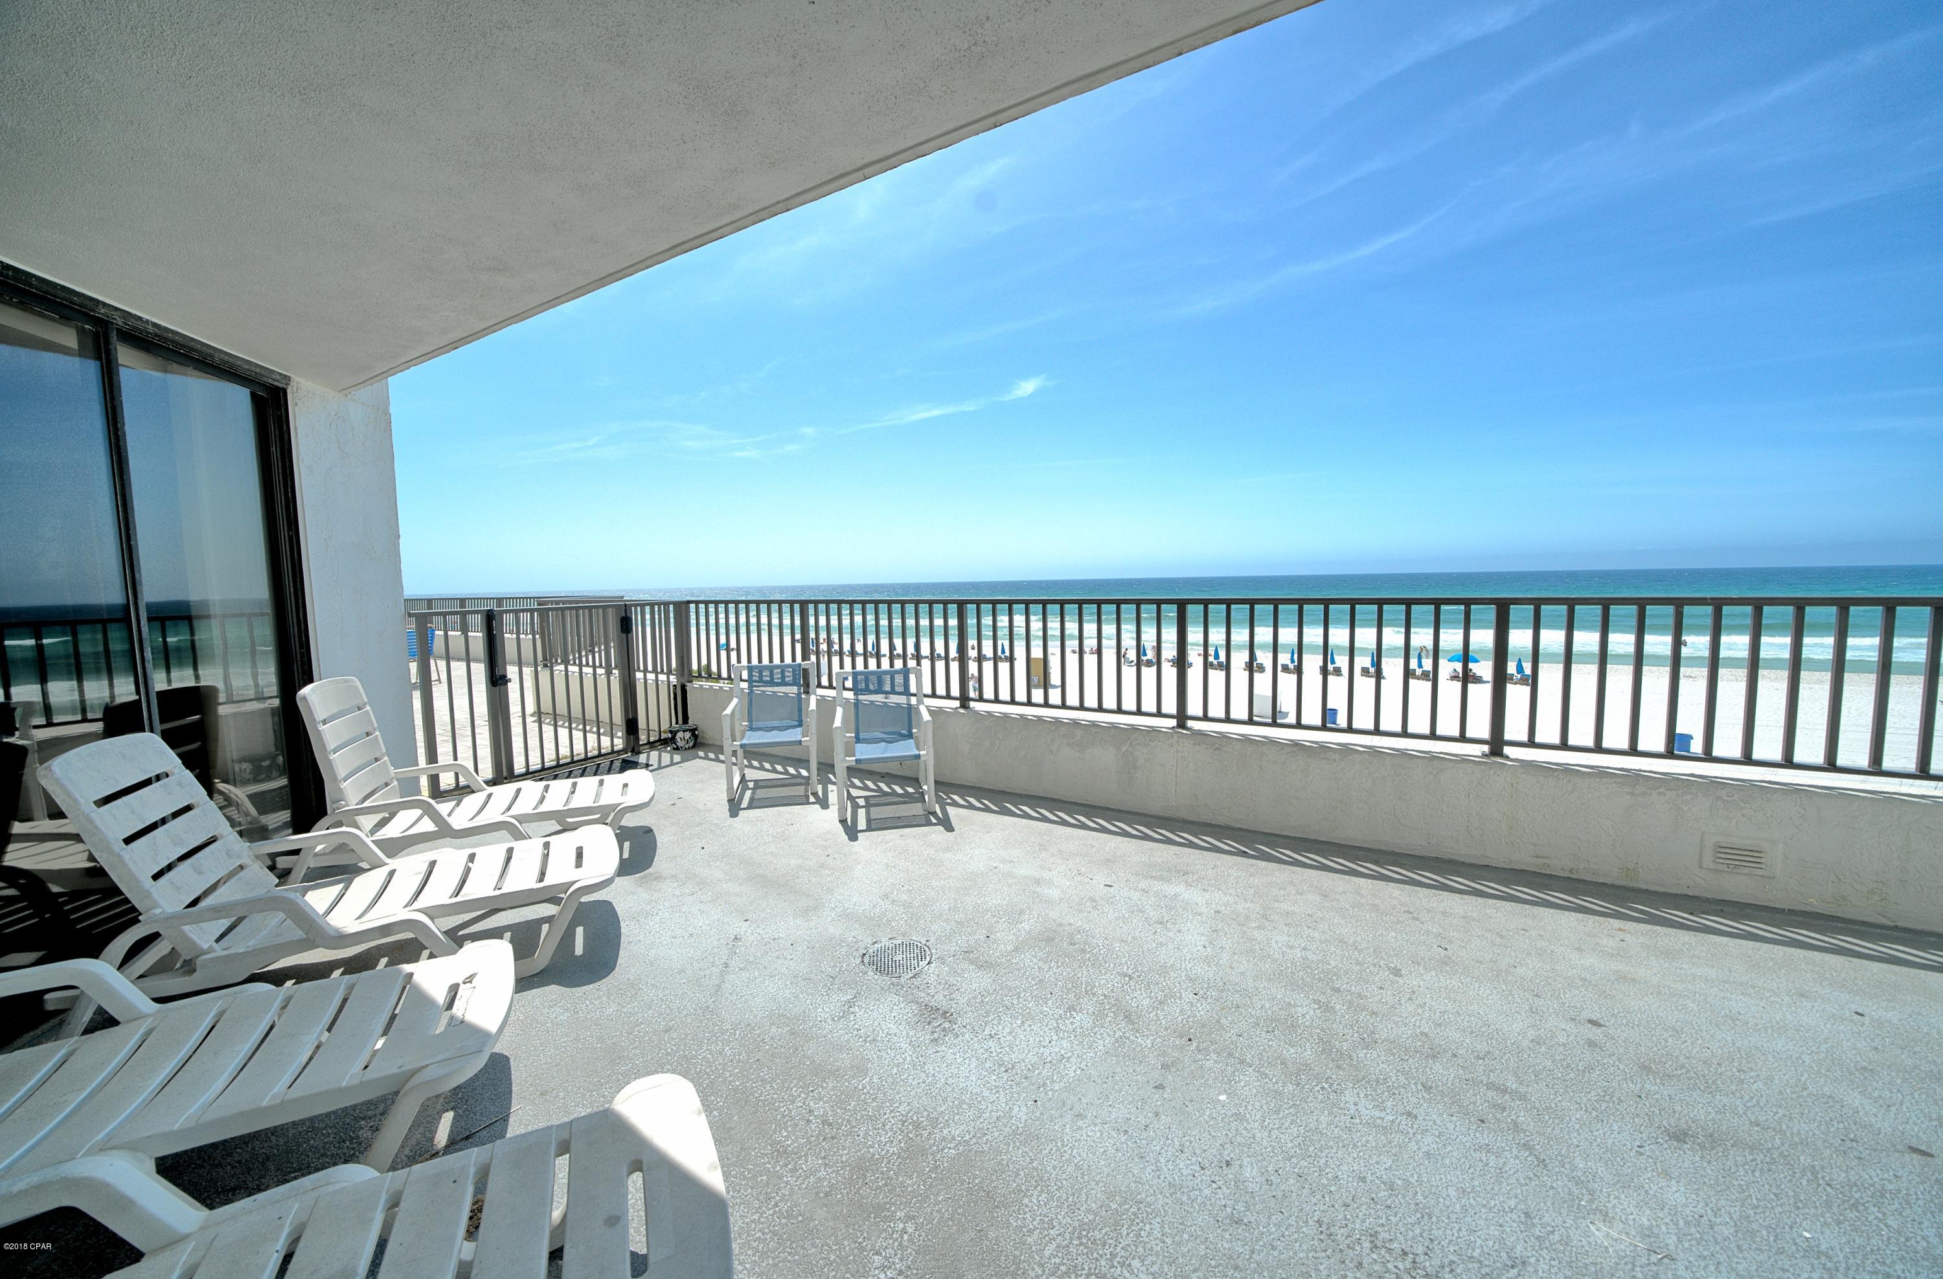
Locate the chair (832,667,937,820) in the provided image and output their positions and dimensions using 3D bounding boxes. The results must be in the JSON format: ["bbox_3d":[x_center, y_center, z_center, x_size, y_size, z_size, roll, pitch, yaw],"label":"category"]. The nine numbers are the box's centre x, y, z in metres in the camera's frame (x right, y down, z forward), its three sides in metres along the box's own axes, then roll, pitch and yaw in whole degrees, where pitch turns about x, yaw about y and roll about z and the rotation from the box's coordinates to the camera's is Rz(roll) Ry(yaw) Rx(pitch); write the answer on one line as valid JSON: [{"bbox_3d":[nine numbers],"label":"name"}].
[{"bbox_3d":[-0.577,0.650,4.260,0.598,0.864,0.593,-2,5,-11],"label":"chair"}]

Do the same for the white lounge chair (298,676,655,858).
[{"bbox_3d":[-2.517,0.676,3.401,1.526,1.027,0.708,-3,5,-26],"label":"white lounge chair"}]

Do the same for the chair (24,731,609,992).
[{"bbox_3d":[-2.208,0.777,2.467,1.526,0.972,0.708,-4,6,-31],"label":"chair"}]

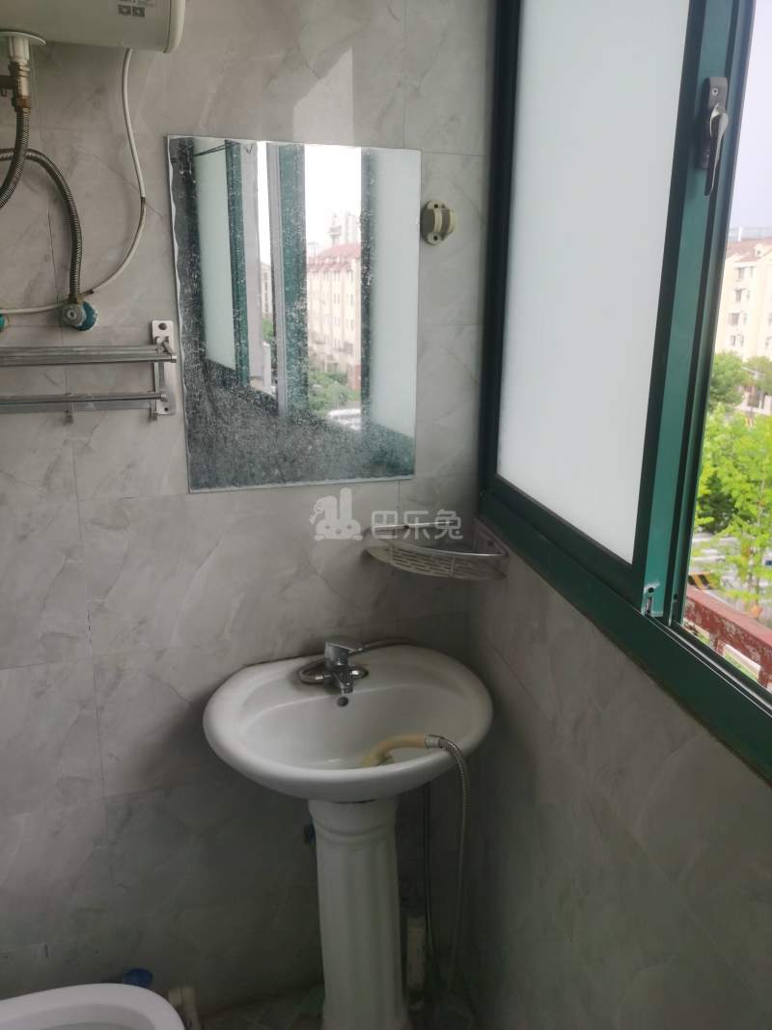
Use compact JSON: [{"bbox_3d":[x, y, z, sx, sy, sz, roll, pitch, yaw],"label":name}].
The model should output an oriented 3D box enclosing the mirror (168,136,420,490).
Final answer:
[{"bbox_3d":[-0.145,-0.345,1.450,0.443,0.603,0.020,-5,16,-18],"label":"mirror"}]

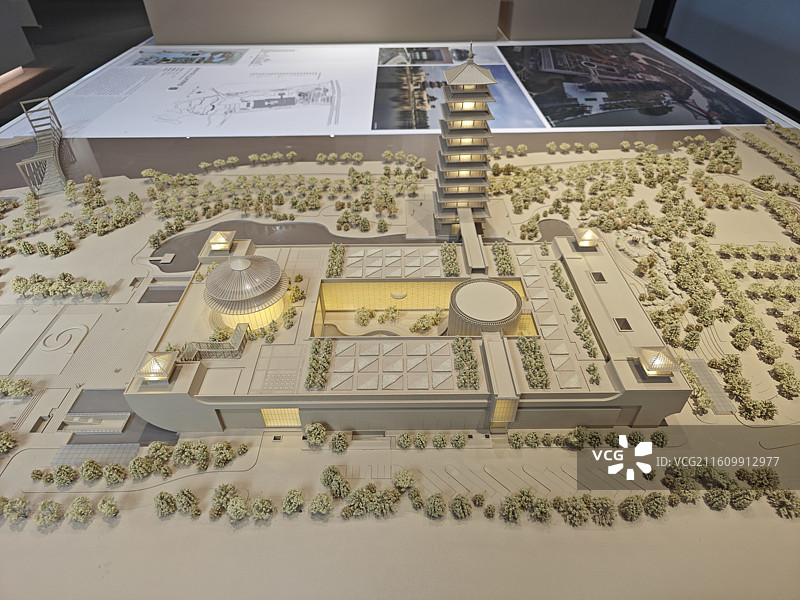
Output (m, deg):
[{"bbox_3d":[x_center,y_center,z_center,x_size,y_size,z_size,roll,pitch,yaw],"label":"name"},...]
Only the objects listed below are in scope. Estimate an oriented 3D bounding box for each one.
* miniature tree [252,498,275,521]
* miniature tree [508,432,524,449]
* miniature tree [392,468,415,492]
[{"bbox_3d":[-0.217,0.333,0.844,0.034,0.037,0.034,0,38,-1],"label":"miniature tree"},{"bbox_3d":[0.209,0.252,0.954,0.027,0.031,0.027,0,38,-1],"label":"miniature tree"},{"bbox_3d":[0.006,0.288,0.848,0.034,0.038,0.034,0,37,0],"label":"miniature tree"}]

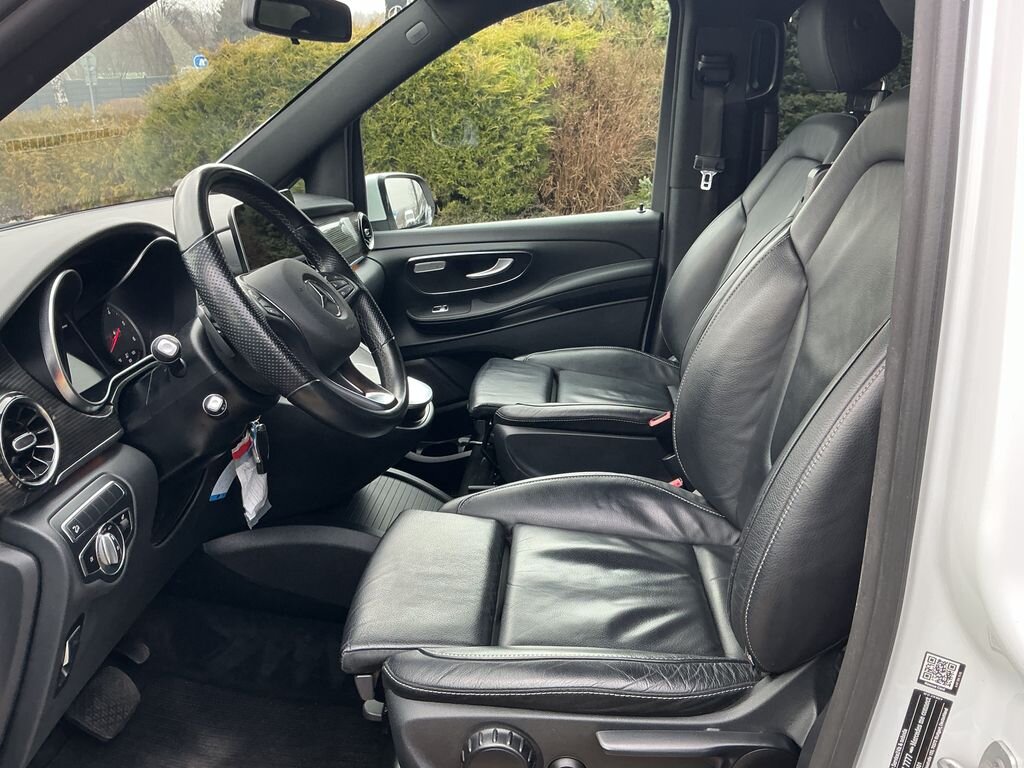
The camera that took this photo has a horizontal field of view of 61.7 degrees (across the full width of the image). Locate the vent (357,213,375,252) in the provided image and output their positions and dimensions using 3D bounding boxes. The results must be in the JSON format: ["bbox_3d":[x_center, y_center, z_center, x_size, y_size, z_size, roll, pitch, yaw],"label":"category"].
[{"bbox_3d":[-0.365,-0.368,2.092,0.025,0.094,0.094,-11,16,12],"label":"vent"}]

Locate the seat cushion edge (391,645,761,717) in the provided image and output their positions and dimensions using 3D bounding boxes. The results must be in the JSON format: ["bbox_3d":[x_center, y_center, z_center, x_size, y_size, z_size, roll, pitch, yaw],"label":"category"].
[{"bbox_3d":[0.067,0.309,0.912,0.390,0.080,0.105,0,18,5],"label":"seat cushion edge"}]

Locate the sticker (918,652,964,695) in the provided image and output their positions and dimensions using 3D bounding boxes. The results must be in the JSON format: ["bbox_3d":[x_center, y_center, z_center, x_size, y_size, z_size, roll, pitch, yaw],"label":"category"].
[{"bbox_3d":[0.336,0.225,0.670,0.028,0.029,0.002,15,20,23],"label":"sticker"}]

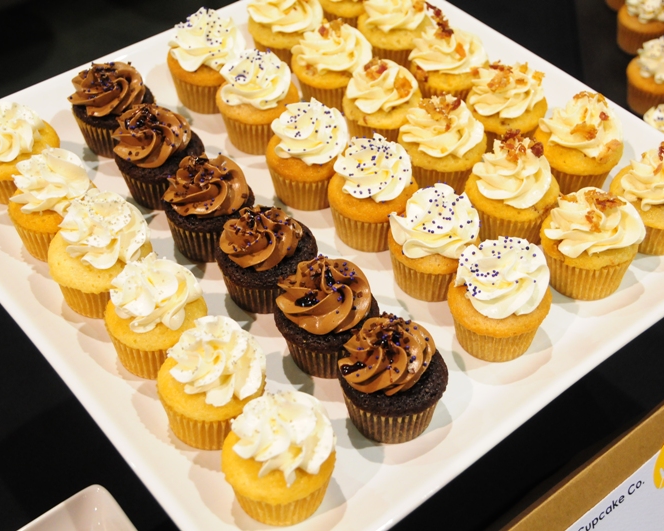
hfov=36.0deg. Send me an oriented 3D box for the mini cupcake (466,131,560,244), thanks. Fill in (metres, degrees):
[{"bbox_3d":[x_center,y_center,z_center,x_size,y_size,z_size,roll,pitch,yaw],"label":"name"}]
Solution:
[{"bbox_3d":[0.095,-0.044,0.535,0.049,0.057,0.049,1,46,-1],"label":"mini cupcake"}]

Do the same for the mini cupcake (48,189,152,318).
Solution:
[{"bbox_3d":[-0.112,-0.009,0.492,0.050,0.060,0.050,1,46,-1],"label":"mini cupcake"}]

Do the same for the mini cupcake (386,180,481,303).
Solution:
[{"bbox_3d":[0.052,-0.013,0.517,0.047,0.056,0.047,3,45,0],"label":"mini cupcake"}]

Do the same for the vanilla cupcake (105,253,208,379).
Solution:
[{"bbox_3d":[-0.082,0.022,0.477,0.048,0.054,0.048,3,45,0],"label":"vanilla cupcake"}]

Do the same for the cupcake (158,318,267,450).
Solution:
[{"bbox_3d":[-0.053,0.050,0.449,0.047,0.057,0.047,3,45,0],"label":"cupcake"}]

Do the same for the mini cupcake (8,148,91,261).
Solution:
[{"bbox_3d":[-0.154,-0.037,0.554,0.047,0.061,0.047,1,46,0],"label":"mini cupcake"}]

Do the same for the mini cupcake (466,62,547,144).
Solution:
[{"bbox_3d":[0.103,-0.093,0.603,0.047,0.052,0.047,3,45,0],"label":"mini cupcake"}]

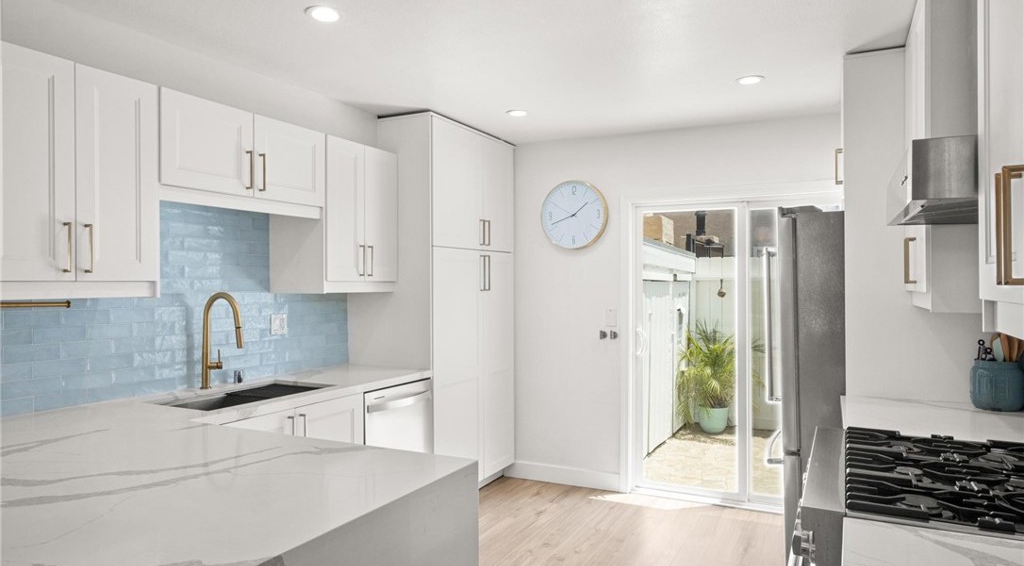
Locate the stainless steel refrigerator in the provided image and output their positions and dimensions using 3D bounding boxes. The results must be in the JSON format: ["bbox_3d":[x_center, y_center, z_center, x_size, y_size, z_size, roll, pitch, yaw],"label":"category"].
[{"bbox_3d":[1.806,0.538,3.111,0.845,1.769,0.910,0,0,28],"label":"stainless steel refrigerator"}]

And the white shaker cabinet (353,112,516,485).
[{"bbox_3d":[-0.512,0.215,4.299,0.660,2.440,1.090,0,0,28],"label":"white shaker cabinet"}]

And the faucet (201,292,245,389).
[{"bbox_3d":[-1.383,0.278,3.029,0.270,0.473,0.115,0,0,28],"label":"faucet"}]

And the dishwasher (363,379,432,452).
[{"bbox_3d":[-0.870,0.989,3.537,0.625,0.850,0.585,0,0,28],"label":"dishwasher"}]

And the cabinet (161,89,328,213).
[{"bbox_3d":[-1.357,-0.553,2.955,0.415,0.440,0.893,0,0,28],"label":"cabinet"}]

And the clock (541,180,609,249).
[{"bbox_3d":[0.435,-0.483,4.391,0.482,0.478,0.046,0,0,28],"label":"clock"}]

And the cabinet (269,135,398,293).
[{"bbox_3d":[-1.012,-0.358,3.613,0.420,0.828,0.587,0,0,28],"label":"cabinet"}]

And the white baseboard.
[{"bbox_3d":[0.347,1.374,4.478,0.900,0.115,0.018,0,0,28],"label":"white baseboard"}]

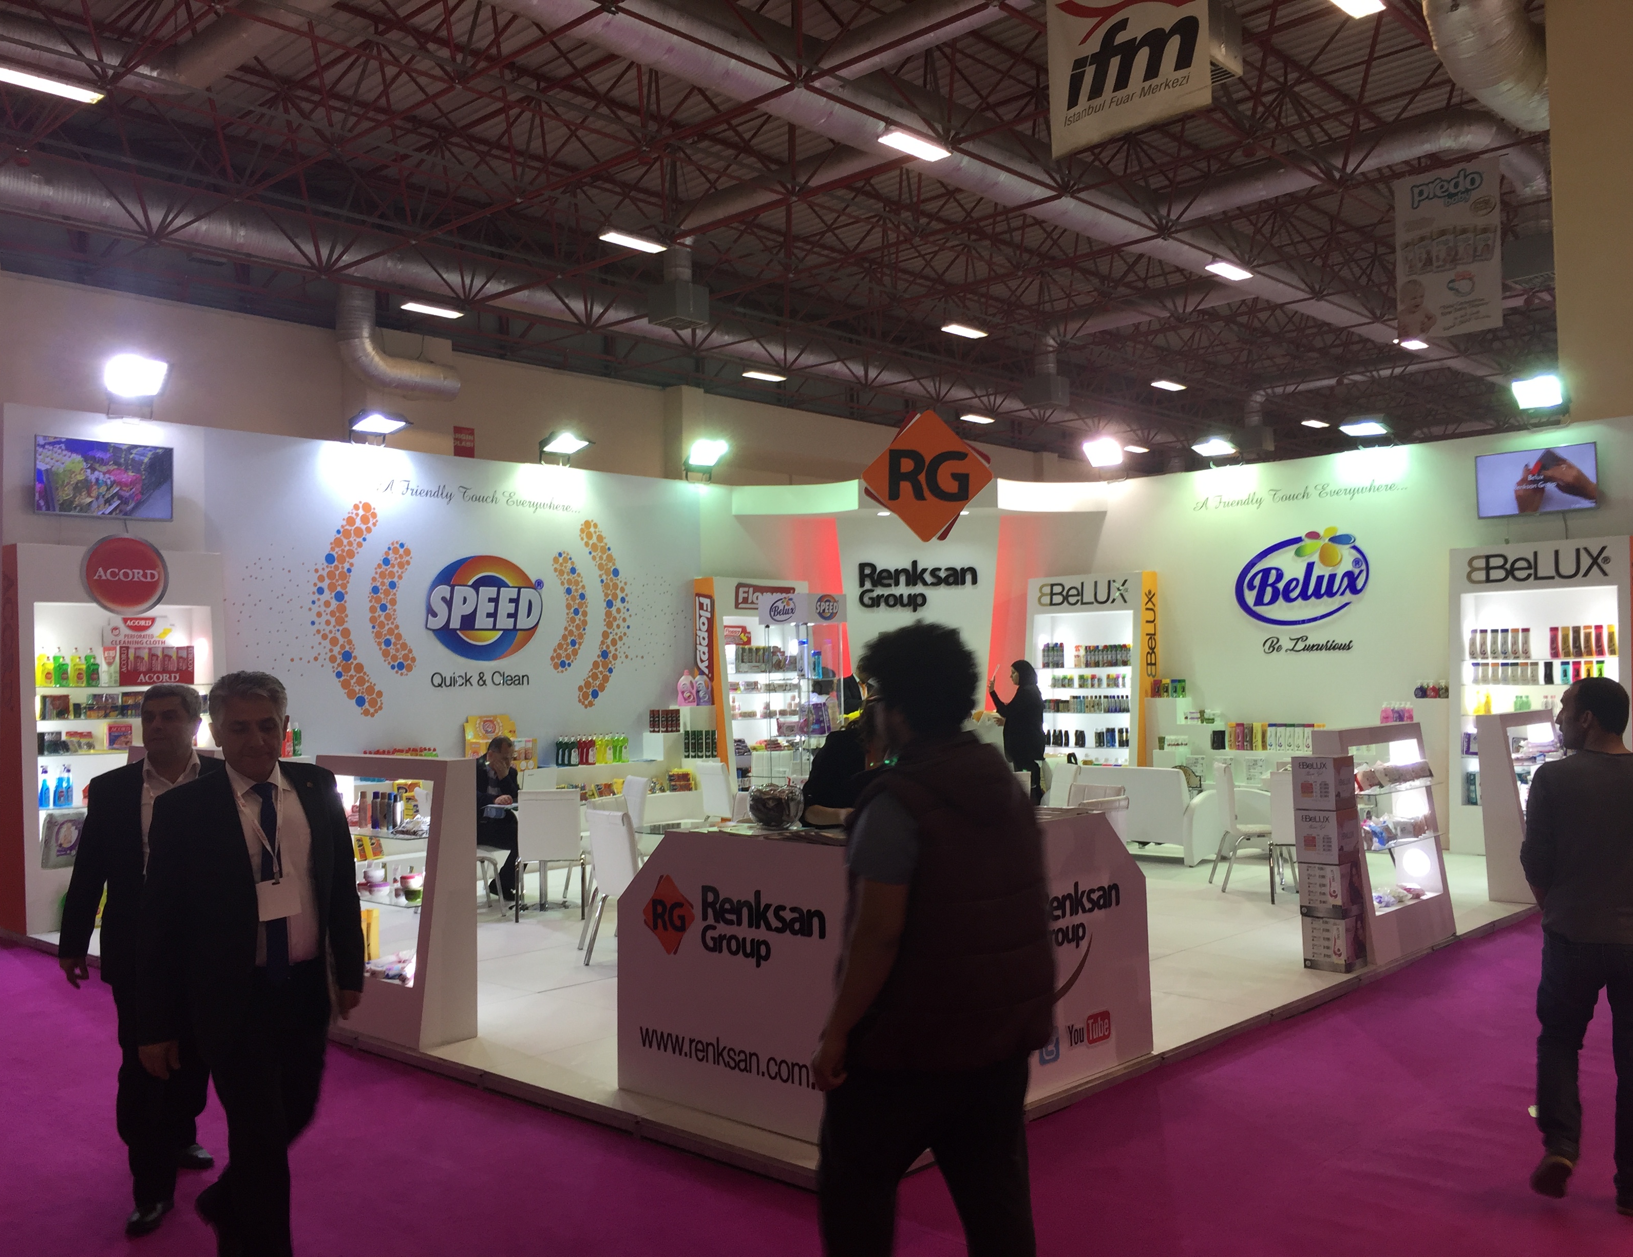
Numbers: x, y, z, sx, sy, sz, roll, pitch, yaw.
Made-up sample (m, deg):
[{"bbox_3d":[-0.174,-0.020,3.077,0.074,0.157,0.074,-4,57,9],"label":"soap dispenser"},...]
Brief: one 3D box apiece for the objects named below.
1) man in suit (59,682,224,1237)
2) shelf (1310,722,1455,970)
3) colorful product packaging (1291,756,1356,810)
[{"bbox_3d":[-2.138,1.033,4.613,0.604,1.703,0.594,-1,-3,-5],"label":"man in suit"},{"bbox_3d":[3.337,1.219,8.229,0.327,1.272,1.224,-4,-4,43],"label":"shelf"},{"bbox_3d":[2.782,0.846,7.685,0.232,0.283,0.255,-3,-3,44],"label":"colorful product packaging"}]

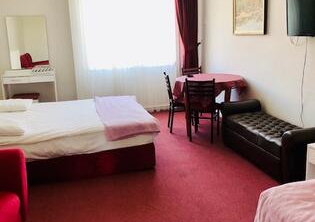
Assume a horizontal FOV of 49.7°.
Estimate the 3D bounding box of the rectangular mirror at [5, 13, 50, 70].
[{"bbox_3d":[-2.179,-1.158,5.737,0.625,0.861,0.026,-5,13,-13],"label":"rectangular mirror"}]

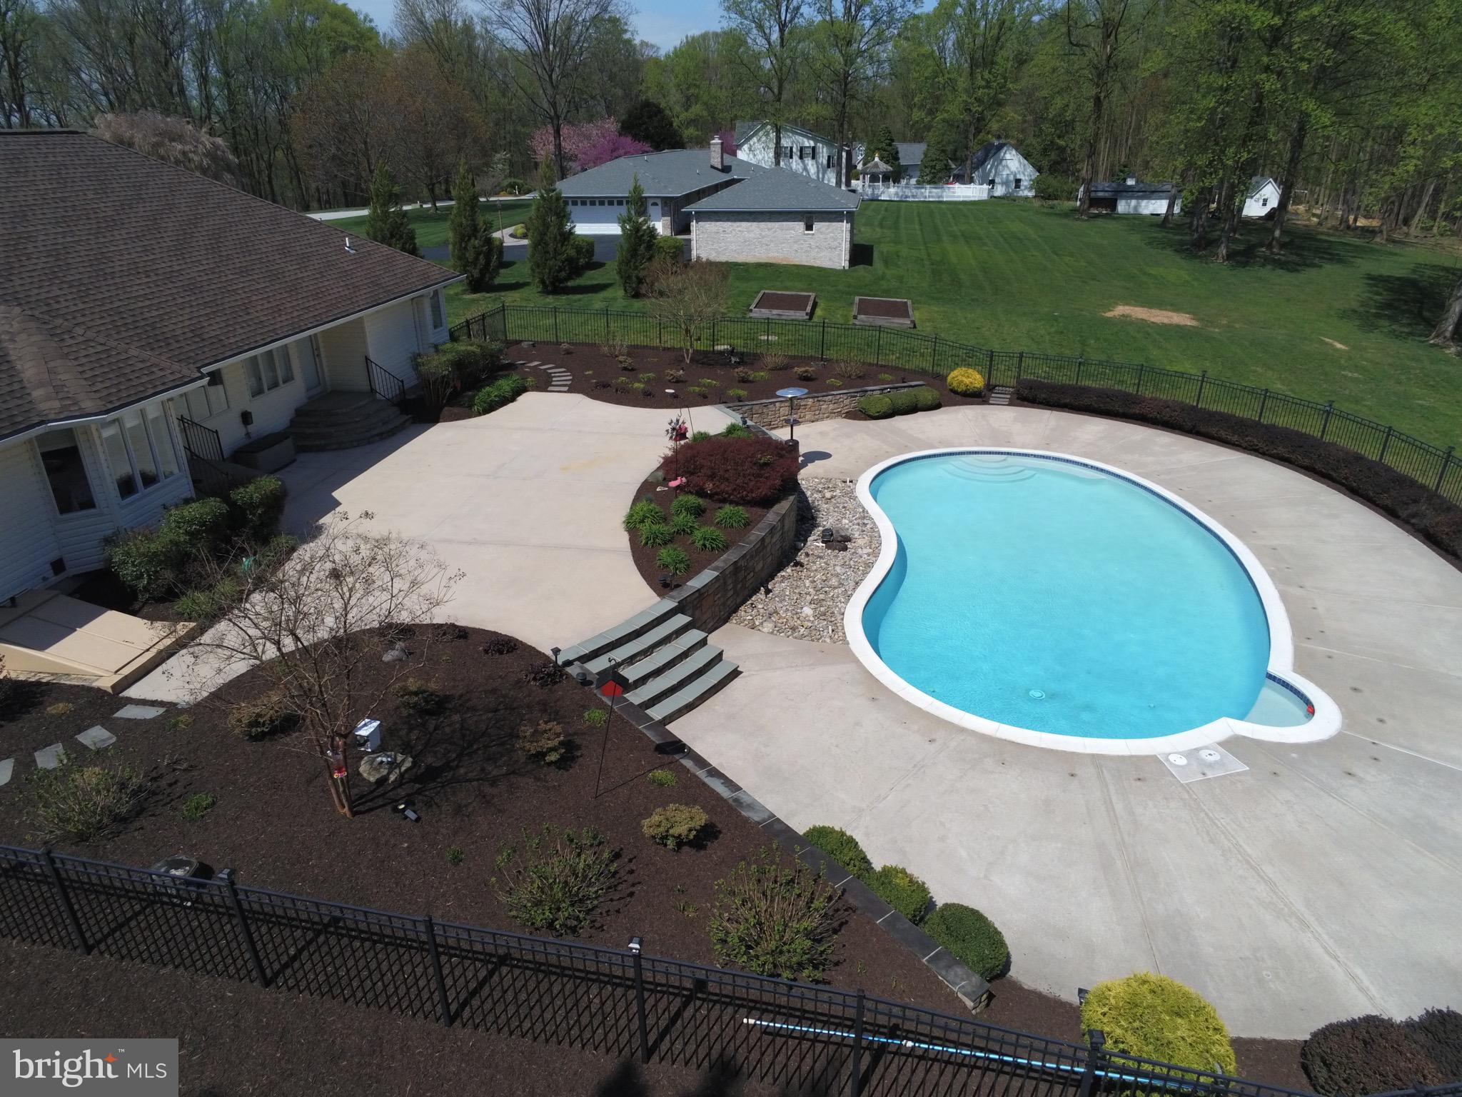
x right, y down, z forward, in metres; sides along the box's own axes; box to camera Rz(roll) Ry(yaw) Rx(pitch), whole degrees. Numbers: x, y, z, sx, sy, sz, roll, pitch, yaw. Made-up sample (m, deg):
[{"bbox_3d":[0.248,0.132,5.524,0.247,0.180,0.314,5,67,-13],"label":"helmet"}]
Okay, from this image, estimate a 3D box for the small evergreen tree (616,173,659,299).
[{"bbox_3d":[-4.075,-13.062,40.315,1.850,4.800,1.850,-3,24,-5],"label":"small evergreen tree"}]

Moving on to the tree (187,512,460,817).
[{"bbox_3d":[-4.250,1.465,10.557,2.750,3.520,2.700,-1,24,0],"label":"tree"}]

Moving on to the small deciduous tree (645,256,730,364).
[{"bbox_3d":[-1.371,-7.525,30.857,2.650,3.360,2.550,-1,24,0],"label":"small deciduous tree"}]

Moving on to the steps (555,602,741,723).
[{"bbox_3d":[-1.153,1.848,15.074,1.790,0.880,2.370,17,30,36],"label":"steps"}]

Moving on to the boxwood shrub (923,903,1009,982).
[{"bbox_3d":[2.405,4.085,10.060,0.940,0.640,0.920,-1,24,1],"label":"boxwood shrub"}]

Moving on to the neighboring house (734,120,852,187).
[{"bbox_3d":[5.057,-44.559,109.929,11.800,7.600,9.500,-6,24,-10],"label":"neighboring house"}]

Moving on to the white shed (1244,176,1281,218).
[{"bbox_3d":[49.312,-33.261,91.797,3.500,3.400,4.200,0,24,3],"label":"white shed"}]

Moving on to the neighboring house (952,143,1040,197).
[{"bbox_3d":[28.144,-40.421,103.382,7.600,5.300,6.600,-3,24,-4],"label":"neighboring house"}]

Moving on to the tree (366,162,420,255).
[{"bbox_3d":[-14.929,-14.192,42.789,2.100,5.250,2.100,-9,25,-16],"label":"tree"}]

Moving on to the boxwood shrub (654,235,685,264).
[{"bbox_3d":[-3.226,-15.019,48.905,1.650,1.450,1.650,-2,24,-3],"label":"boxwood shrub"}]

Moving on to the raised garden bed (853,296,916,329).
[{"bbox_3d":[6.450,-9.980,41.000,2.440,0.310,4.750,2,24,8],"label":"raised garden bed"}]

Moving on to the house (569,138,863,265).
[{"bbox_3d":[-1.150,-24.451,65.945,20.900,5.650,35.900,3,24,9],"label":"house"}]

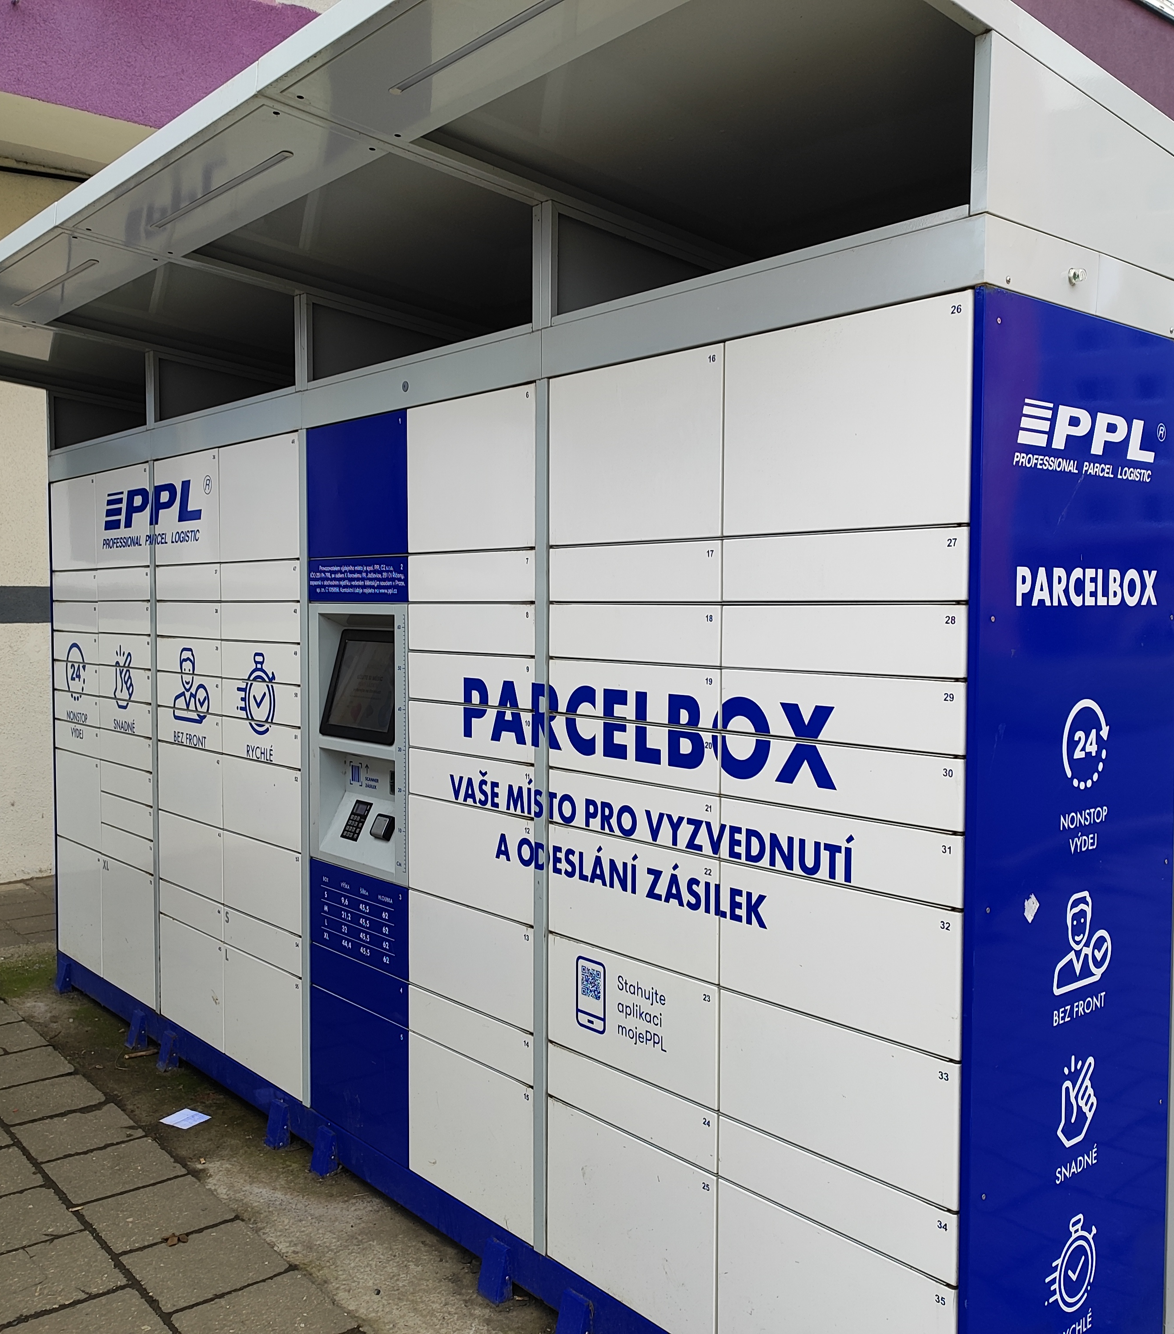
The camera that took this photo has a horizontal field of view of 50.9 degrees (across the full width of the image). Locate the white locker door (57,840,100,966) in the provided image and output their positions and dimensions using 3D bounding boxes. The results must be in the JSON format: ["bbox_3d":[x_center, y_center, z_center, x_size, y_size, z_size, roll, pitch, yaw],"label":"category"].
[{"bbox_3d":[-1.954,0.918,4.785,0.025,0.461,0.472,-2,4,-41],"label":"white locker door"}]

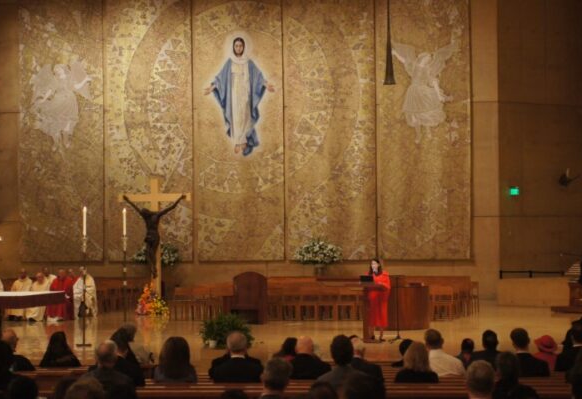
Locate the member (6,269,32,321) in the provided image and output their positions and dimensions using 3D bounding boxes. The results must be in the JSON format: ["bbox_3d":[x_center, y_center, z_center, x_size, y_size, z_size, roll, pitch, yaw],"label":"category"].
[{"bbox_3d":[-6.956,2.455,44.800,0.570,1.330,0.750,-1,-1,12],"label":"member"}]

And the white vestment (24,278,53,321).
[{"bbox_3d":[-6.455,2.569,44.700,0.570,1.080,0.700,-1,-1,12],"label":"white vestment"}]

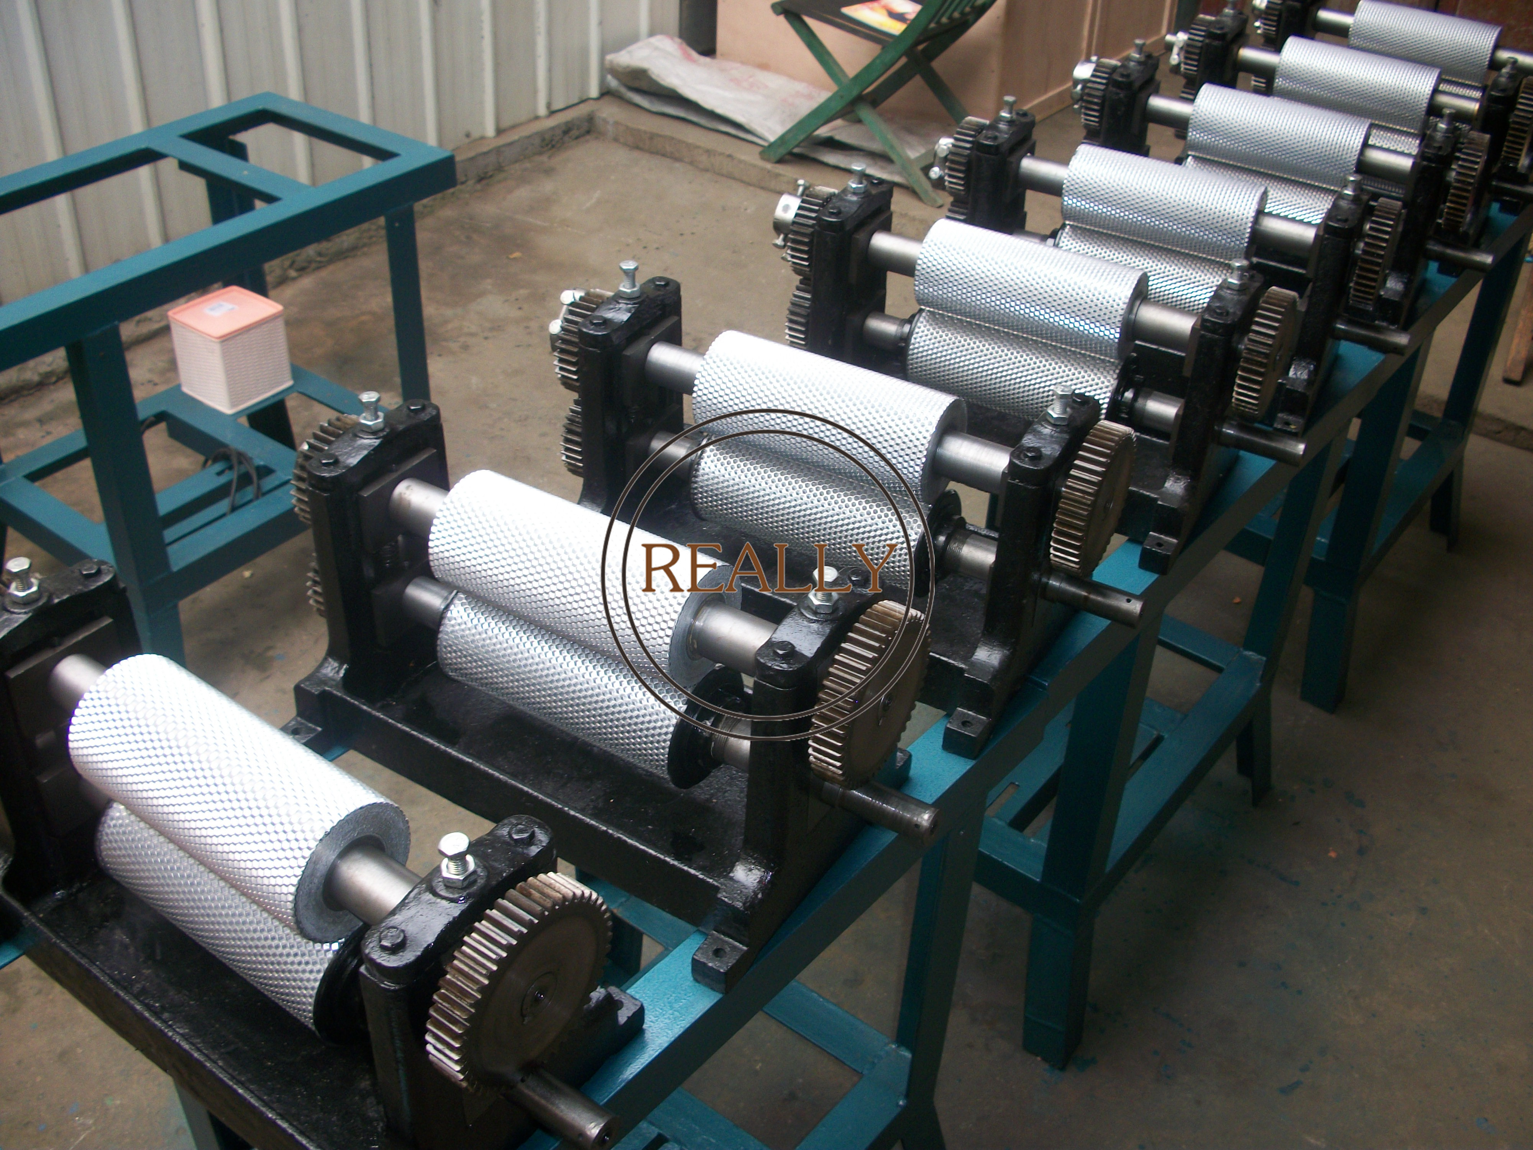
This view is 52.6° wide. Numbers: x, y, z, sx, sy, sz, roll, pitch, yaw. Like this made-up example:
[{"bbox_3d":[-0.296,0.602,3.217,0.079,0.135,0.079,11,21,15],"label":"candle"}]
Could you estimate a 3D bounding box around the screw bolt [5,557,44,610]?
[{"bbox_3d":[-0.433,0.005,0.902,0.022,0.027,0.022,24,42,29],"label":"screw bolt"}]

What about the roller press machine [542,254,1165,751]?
[{"bbox_3d":[0.053,-0.085,1.233,0.527,0.251,0.245,20,40,23],"label":"roller press machine"}]

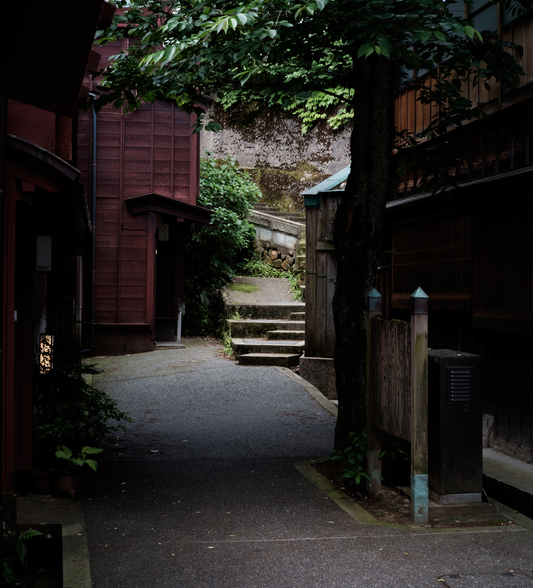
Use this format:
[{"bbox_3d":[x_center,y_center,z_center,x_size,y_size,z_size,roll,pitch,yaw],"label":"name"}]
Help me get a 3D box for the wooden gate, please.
[{"bbox_3d":[0.965,0.770,12.400,0.110,1.630,1.950,0,0,-6],"label":"wooden gate"}]

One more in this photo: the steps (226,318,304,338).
[{"bbox_3d":[0.080,0.560,26.300,1.280,0.260,0.500,0,0,8],"label":"steps"}]

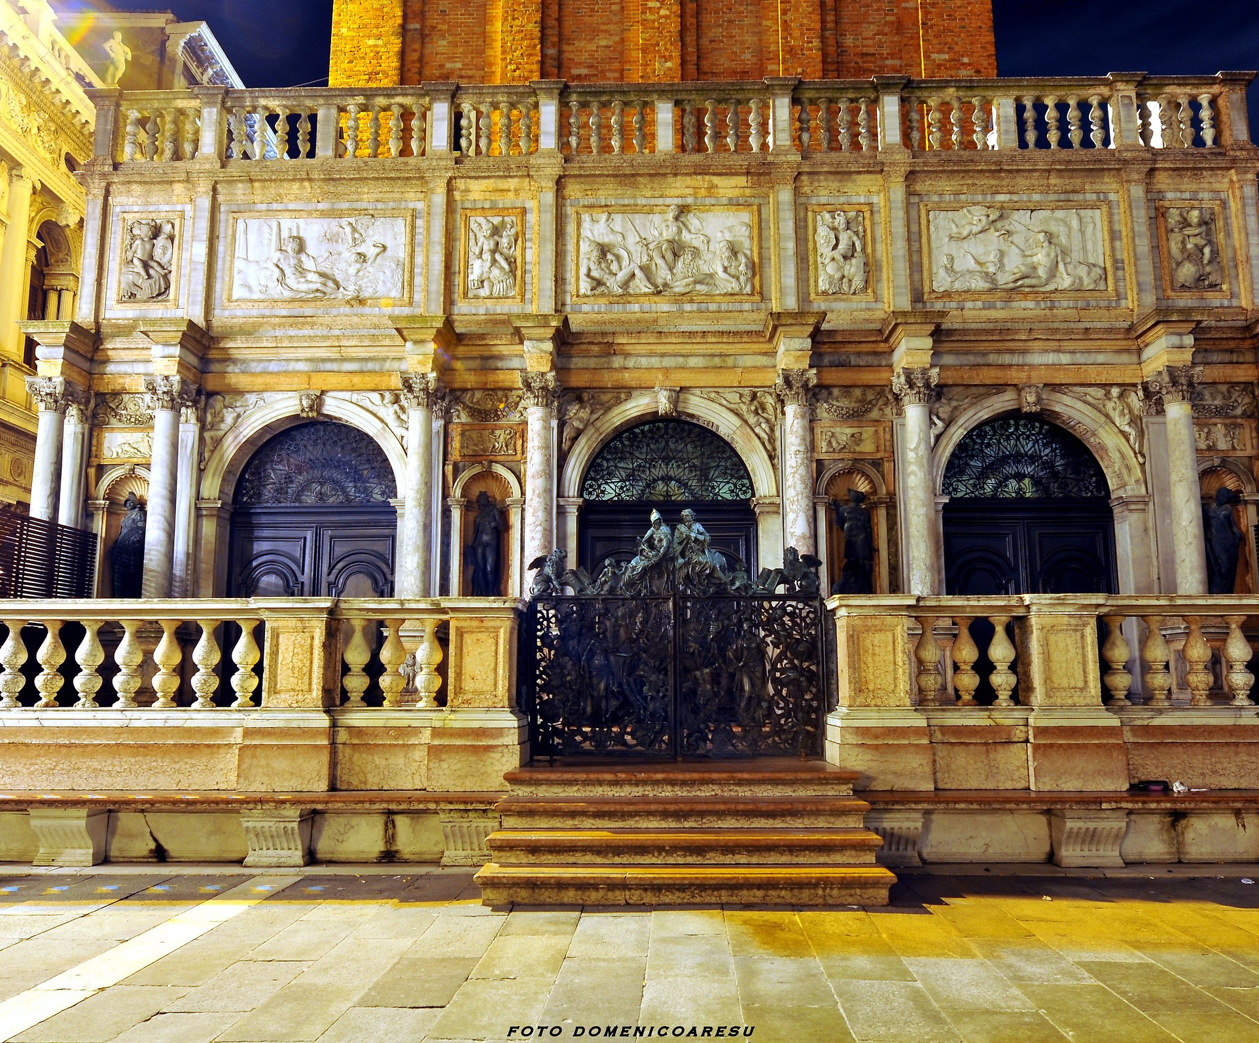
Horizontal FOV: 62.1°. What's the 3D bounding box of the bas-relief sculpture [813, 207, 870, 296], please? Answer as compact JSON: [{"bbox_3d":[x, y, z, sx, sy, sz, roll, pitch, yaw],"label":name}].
[{"bbox_3d":[2.811,-3.552,13.839,0.683,1.218,0.160,0,-9,1],"label":"bas-relief sculpture"}]

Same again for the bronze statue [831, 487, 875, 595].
[{"bbox_3d":[2.716,0.321,12.696,0.527,1.486,0.420,0,-9,1],"label":"bronze statue"}]

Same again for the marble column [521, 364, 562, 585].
[{"bbox_3d":[-1.056,-0.253,12.303,0.470,3.013,0.470,0,-9,1],"label":"marble column"}]

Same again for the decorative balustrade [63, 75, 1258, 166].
[{"bbox_3d":[0.414,-5.078,13.569,14.749,1.134,0.450,0,-9,2],"label":"decorative balustrade"}]

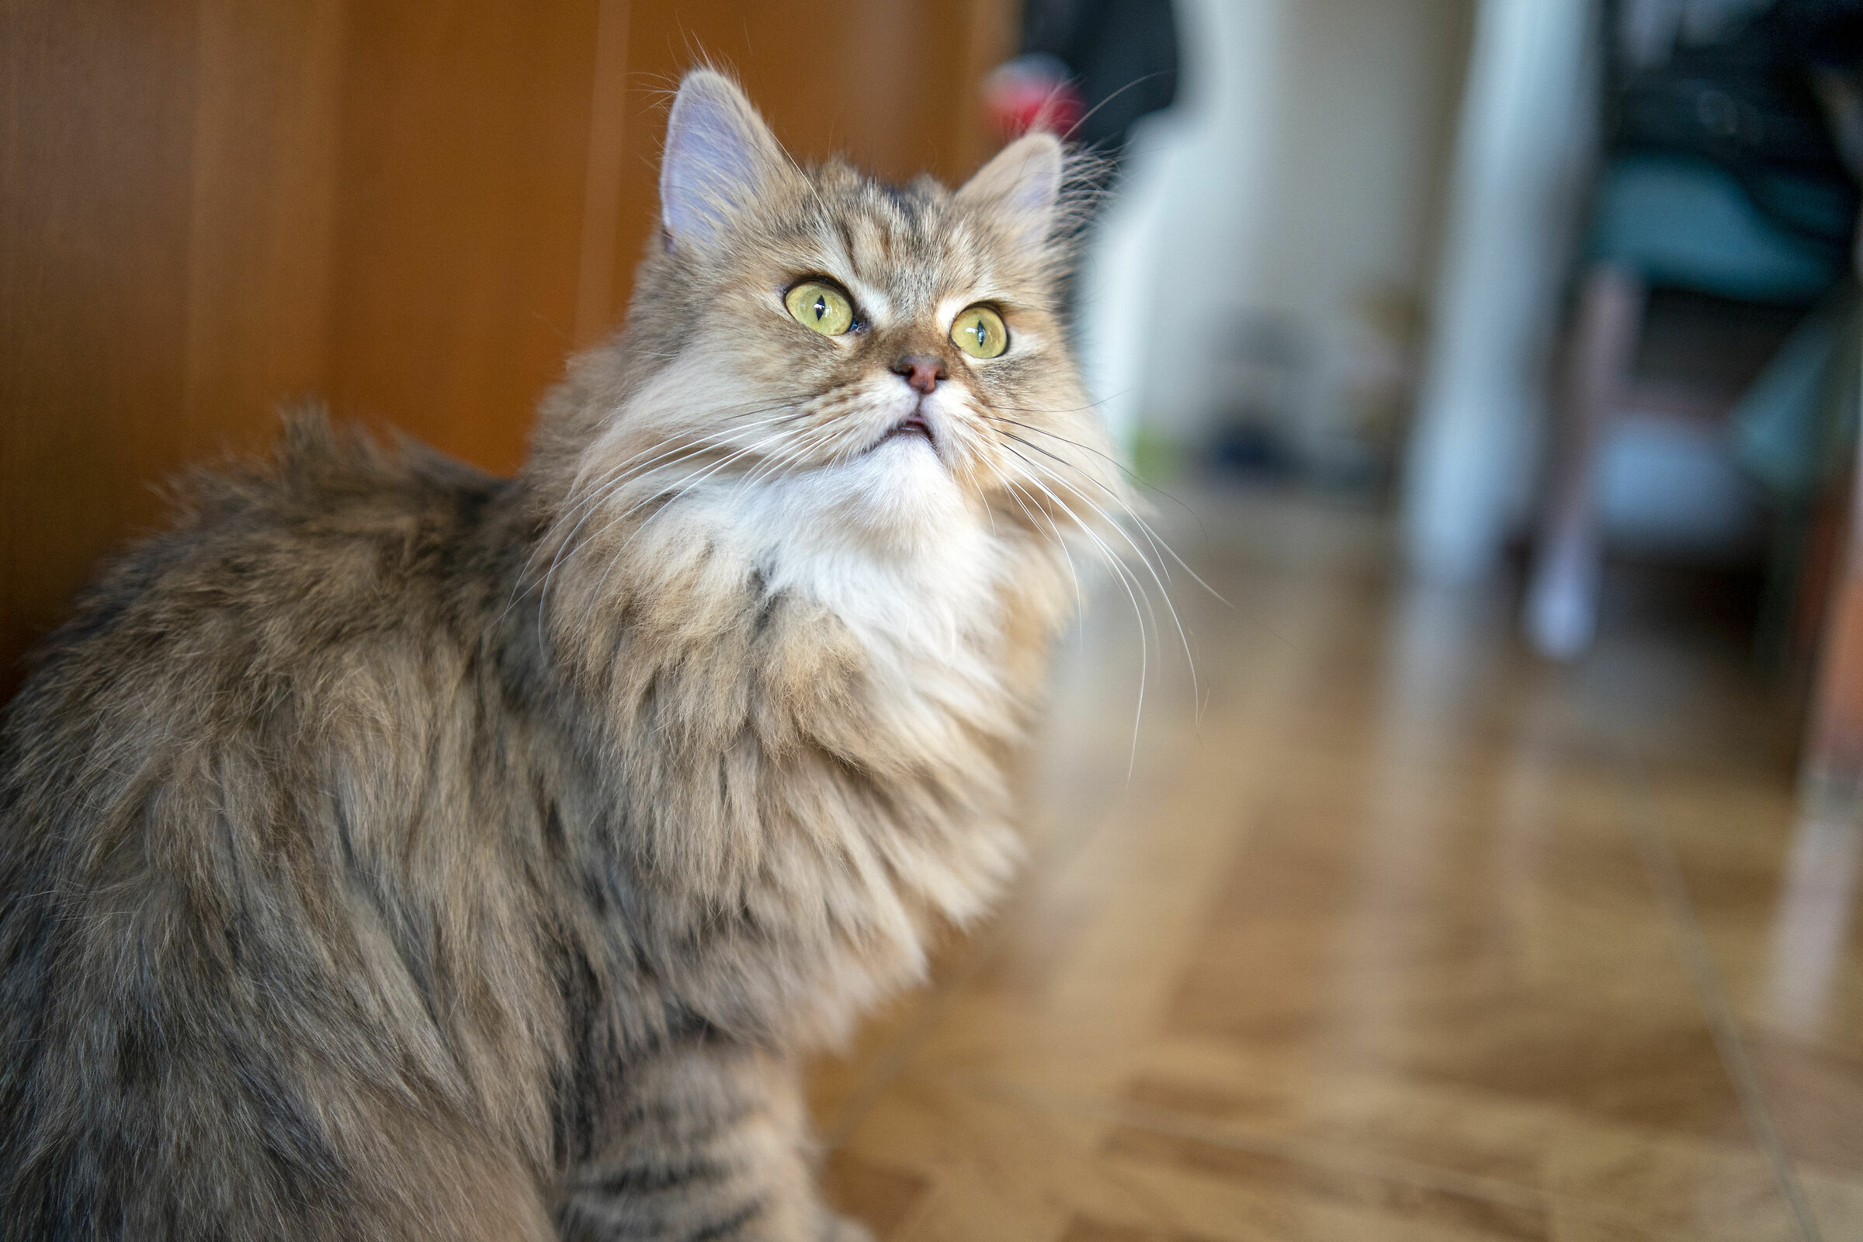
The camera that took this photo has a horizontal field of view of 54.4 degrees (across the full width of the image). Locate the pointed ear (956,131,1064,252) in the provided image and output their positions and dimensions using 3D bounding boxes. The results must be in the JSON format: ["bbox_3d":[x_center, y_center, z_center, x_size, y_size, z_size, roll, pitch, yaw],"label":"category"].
[{"bbox_3d":[0.025,-0.131,0.556,0.035,0.040,0.018,20,-19,-40],"label":"pointed ear"}]

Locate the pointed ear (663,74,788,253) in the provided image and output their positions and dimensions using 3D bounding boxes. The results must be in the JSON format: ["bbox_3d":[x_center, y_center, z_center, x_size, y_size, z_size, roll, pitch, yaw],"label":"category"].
[{"bbox_3d":[-0.061,-0.135,0.533,0.037,0.053,0.020,-6,-15,11],"label":"pointed ear"}]

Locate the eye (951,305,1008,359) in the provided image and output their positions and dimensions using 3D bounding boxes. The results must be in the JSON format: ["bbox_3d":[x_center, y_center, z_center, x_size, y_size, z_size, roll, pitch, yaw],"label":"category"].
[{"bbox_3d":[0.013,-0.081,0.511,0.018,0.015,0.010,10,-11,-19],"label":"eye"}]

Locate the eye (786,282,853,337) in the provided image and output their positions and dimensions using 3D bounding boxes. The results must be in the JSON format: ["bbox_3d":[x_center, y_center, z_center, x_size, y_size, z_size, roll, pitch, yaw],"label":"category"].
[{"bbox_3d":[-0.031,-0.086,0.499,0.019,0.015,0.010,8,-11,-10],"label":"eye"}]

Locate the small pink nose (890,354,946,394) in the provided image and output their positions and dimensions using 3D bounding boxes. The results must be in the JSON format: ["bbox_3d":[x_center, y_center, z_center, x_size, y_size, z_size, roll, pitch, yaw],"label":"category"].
[{"bbox_3d":[-0.003,-0.065,0.480,0.015,0.011,0.009,9,-11,-15],"label":"small pink nose"}]

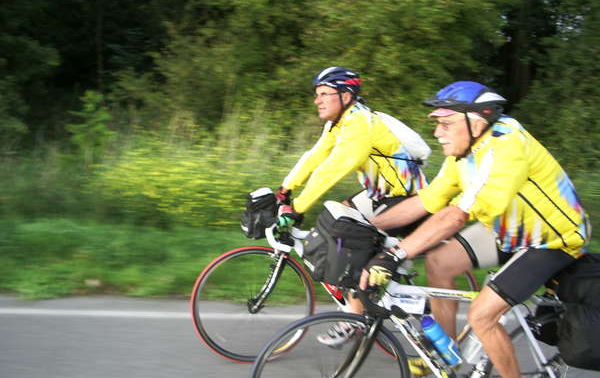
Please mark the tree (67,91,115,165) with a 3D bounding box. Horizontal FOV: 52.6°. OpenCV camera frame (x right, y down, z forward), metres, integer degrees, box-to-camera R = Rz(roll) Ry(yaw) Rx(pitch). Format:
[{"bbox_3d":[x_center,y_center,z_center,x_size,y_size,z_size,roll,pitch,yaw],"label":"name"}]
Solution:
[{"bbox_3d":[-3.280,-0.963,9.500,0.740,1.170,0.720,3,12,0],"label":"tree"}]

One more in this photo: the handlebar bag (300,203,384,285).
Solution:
[{"bbox_3d":[0.158,0.222,2.449,0.250,0.260,0.260,15,10,-10],"label":"handlebar bag"}]

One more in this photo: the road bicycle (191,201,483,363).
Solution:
[{"bbox_3d":[0.229,0.521,3.402,1.633,0.970,0.450,2,12,-5],"label":"road bicycle"}]

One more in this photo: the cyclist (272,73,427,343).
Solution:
[{"bbox_3d":[0.292,0.146,3.327,0.830,1.570,0.520,2,12,-5],"label":"cyclist"}]

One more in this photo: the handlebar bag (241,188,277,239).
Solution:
[{"bbox_3d":[-0.223,0.132,3.282,0.175,0.230,0.210,6,12,-6],"label":"handlebar bag"}]

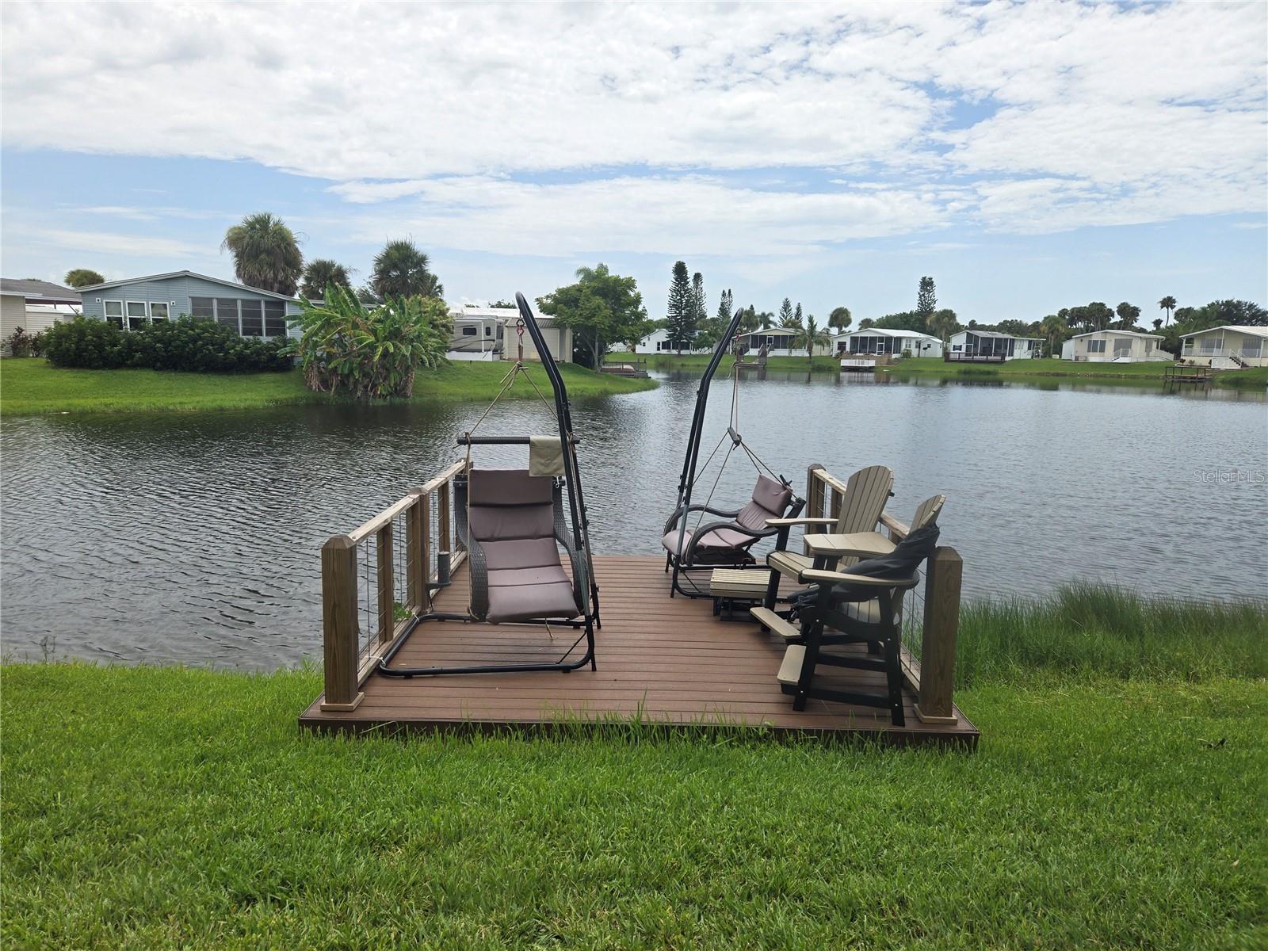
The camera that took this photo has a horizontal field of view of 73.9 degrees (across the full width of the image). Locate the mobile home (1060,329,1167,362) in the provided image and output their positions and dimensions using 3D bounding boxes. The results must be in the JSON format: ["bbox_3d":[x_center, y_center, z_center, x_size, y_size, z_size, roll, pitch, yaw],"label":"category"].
[{"bbox_3d":[56.845,-15.403,100.730,9.200,3.608,11.500,8,11,38],"label":"mobile home"}]

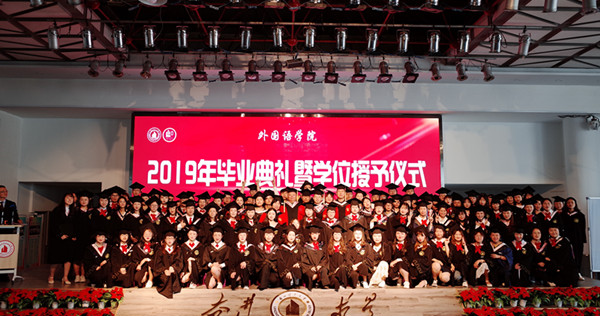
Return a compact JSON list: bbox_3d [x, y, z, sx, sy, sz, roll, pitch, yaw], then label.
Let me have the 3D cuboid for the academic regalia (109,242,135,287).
[{"bbox_3d":[-3.080,1.857,8.102,0.420,0.760,0.520,1,-6,-9],"label":"academic regalia"}]

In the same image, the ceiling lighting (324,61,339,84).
[{"bbox_3d":[0.848,-2.307,12.579,0.380,0.530,0.420,0,-6,-2],"label":"ceiling lighting"}]

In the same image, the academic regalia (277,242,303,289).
[{"bbox_3d":[-0.193,1.943,8.563,0.460,0.776,0.600,0,-6,-3],"label":"academic regalia"}]

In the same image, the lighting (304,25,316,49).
[{"bbox_3d":[0.180,-2.062,7.968,0.190,0.310,0.230,0,-6,0],"label":"lighting"}]

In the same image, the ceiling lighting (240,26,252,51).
[{"bbox_3d":[-0.902,-2.016,7.858,0.200,0.380,0.240,0,-6,-1],"label":"ceiling lighting"}]

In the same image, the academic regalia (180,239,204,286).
[{"bbox_3d":[-1.883,1.825,8.200,0.480,0.820,0.550,0,-6,-1],"label":"academic regalia"}]

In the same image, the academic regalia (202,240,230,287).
[{"bbox_3d":[-1.540,1.943,8.637,0.510,0.799,0.500,1,-6,-8],"label":"academic regalia"}]

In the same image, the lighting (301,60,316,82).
[{"bbox_3d":[0.226,-2.331,12.559,0.400,0.500,0.420,0,-6,-2],"label":"lighting"}]

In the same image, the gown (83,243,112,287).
[{"bbox_3d":[-3.684,1.927,8.500,0.520,0.760,0.580,1,-6,-11],"label":"gown"}]

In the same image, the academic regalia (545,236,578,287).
[{"bbox_3d":[4.706,1.841,8.394,0.600,0.860,0.600,-3,-7,28],"label":"academic regalia"}]

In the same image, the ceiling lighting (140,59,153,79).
[{"bbox_3d":[-4.092,-2.385,12.411,0.310,0.450,0.340,0,-6,-2],"label":"ceiling lighting"}]

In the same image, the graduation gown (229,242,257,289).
[{"bbox_3d":[-1.000,1.872,8.174,0.470,0.760,0.550,0,-6,-4],"label":"graduation gown"}]

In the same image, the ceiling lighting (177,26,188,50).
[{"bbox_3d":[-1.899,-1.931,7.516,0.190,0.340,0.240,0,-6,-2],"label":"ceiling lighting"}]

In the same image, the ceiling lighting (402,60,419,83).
[{"bbox_3d":[3.002,-2.349,12.659,0.400,0.500,0.420,0,-6,-2],"label":"ceiling lighting"}]

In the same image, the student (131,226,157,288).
[{"bbox_3d":[-2.888,1.811,8.590,0.437,1.034,0.620,2,-6,-15],"label":"student"}]

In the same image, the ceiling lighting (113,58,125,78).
[{"bbox_3d":[-3.519,-1.735,9.019,0.200,0.340,0.260,0,-6,-2],"label":"ceiling lighting"}]

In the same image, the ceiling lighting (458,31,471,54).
[{"bbox_3d":[2.836,-1.989,8.022,0.190,0.320,0.230,0,-6,0],"label":"ceiling lighting"}]

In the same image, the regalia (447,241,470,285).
[{"bbox_3d":[2.976,1.953,8.765,0.460,0.768,0.500,-1,-6,13],"label":"regalia"}]

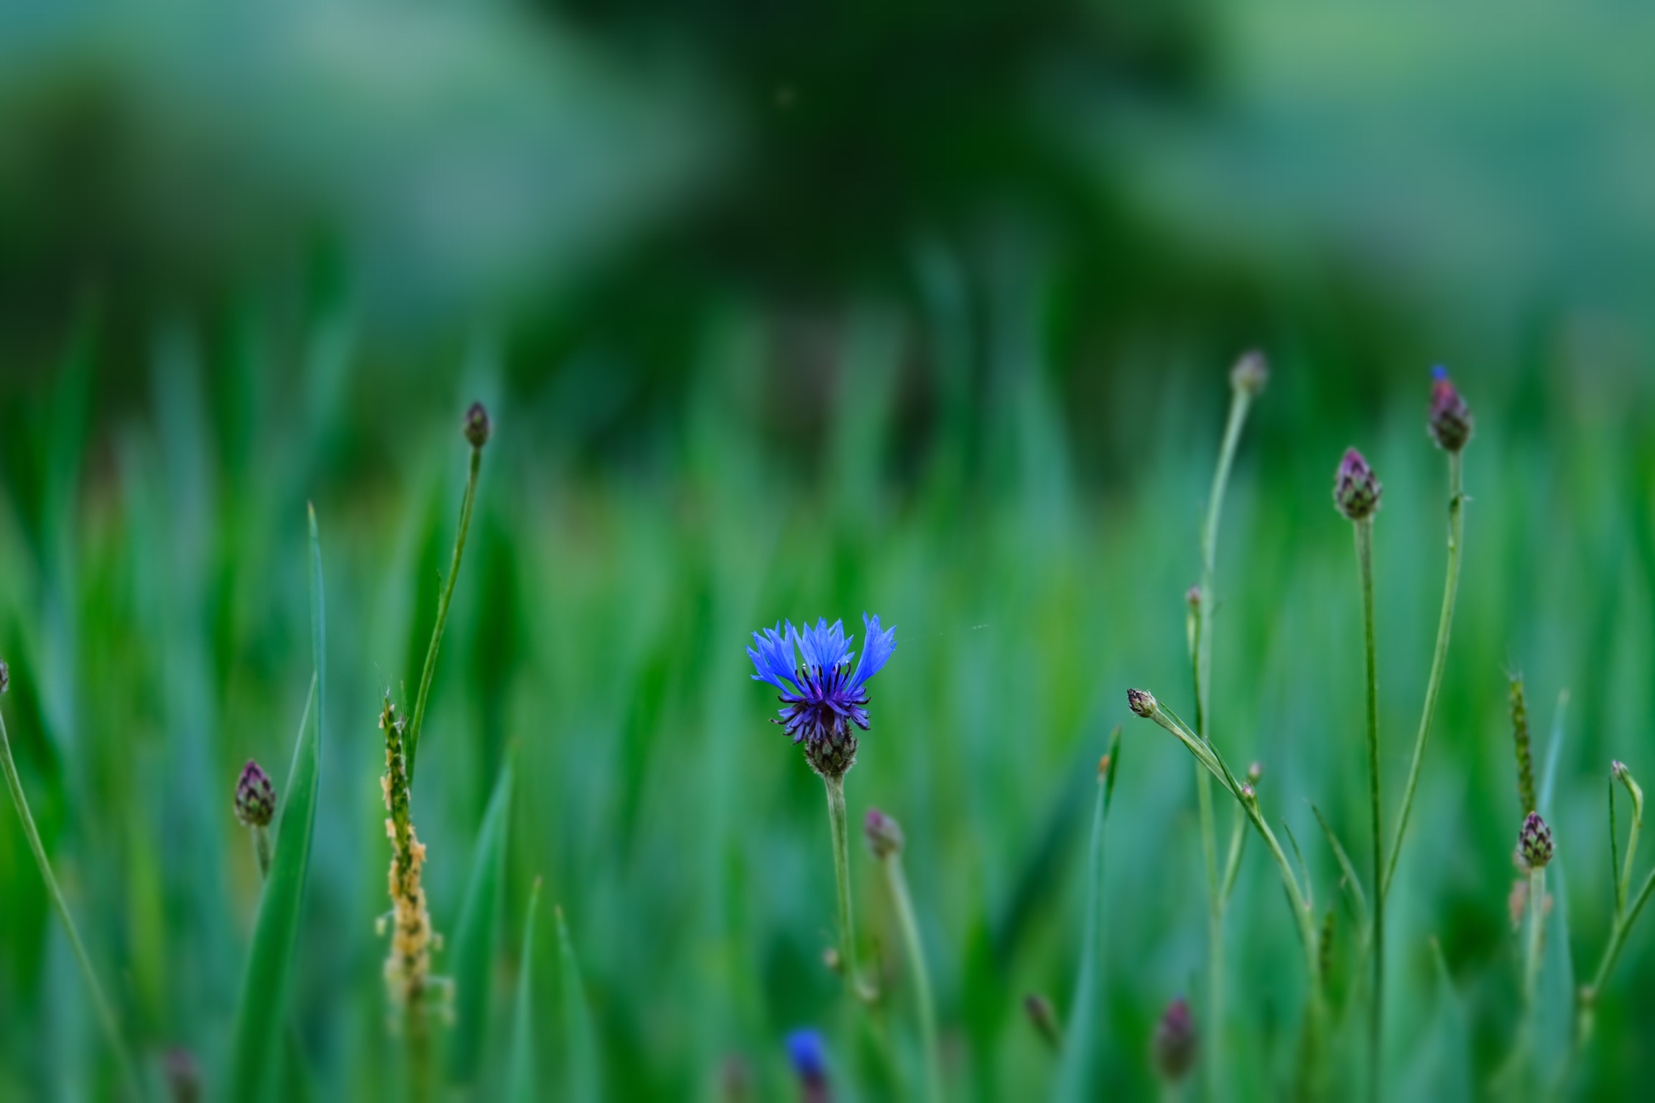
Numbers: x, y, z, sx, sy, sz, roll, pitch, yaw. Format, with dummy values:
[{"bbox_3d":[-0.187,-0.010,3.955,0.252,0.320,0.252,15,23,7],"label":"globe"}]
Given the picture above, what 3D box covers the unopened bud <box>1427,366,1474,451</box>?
[{"bbox_3d":[0.131,-0.030,1.860,0.008,0.017,0.008,-11,4,0],"label":"unopened bud"}]

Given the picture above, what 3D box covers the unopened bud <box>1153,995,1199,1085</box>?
[{"bbox_3d":[0.075,0.106,1.910,0.009,0.018,0.009,2,4,0],"label":"unopened bud"}]

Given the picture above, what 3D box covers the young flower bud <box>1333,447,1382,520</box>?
[{"bbox_3d":[0.111,-0.014,1.850,0.009,0.015,0.009,-5,4,0],"label":"young flower bud"}]

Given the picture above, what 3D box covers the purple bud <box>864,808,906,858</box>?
[{"bbox_3d":[0.012,0.062,1.930,0.008,0.011,0.008,-21,4,0],"label":"purple bud"}]

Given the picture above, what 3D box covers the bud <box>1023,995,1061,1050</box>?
[{"bbox_3d":[0.047,0.104,1.950,0.005,0.013,0.005,-27,3,0],"label":"bud"}]

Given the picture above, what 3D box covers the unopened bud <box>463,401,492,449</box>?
[{"bbox_3d":[-0.075,-0.027,1.880,0.006,0.010,0.006,0,4,0],"label":"unopened bud"}]

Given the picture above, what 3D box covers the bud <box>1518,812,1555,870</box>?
[{"bbox_3d":[0.148,0.061,1.850,0.007,0.012,0.007,-3,4,0],"label":"bud"}]

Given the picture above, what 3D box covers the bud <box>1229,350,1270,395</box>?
[{"bbox_3d":[0.093,-0.039,1.940,0.008,0.010,0.008,14,4,0],"label":"bud"}]

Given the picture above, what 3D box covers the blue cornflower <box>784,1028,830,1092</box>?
[{"bbox_3d":[-0.004,0.112,1.920,0.008,0.016,0.008,-9,4,0],"label":"blue cornflower"}]

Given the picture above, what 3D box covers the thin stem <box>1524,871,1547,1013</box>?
[{"bbox_3d":[0.149,0.082,1.860,0.003,0.030,0.003,3,4,0],"label":"thin stem"}]

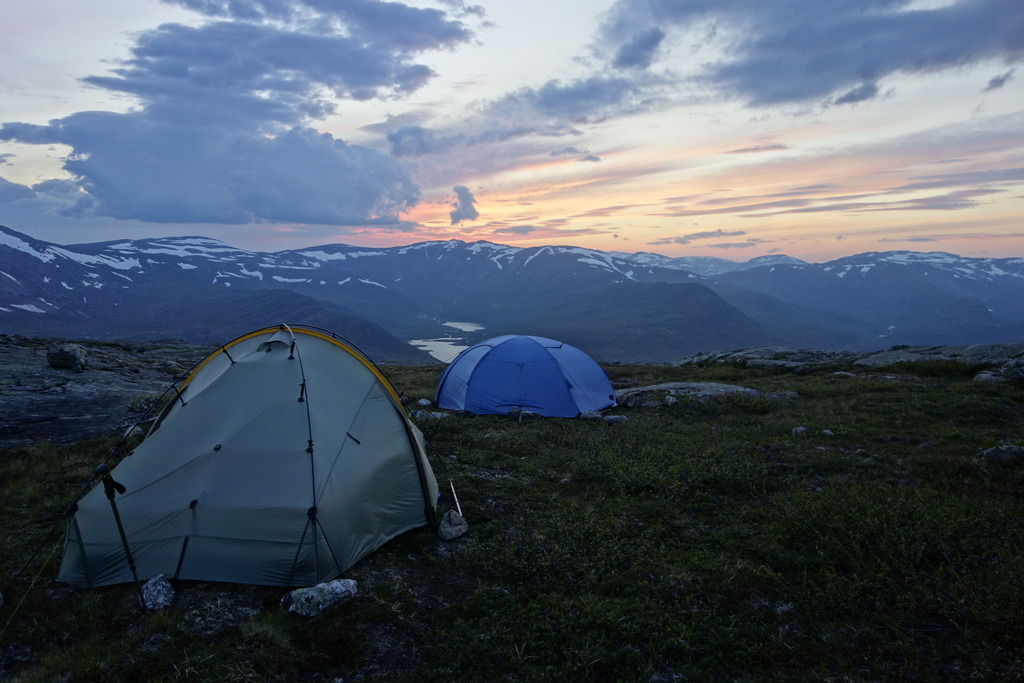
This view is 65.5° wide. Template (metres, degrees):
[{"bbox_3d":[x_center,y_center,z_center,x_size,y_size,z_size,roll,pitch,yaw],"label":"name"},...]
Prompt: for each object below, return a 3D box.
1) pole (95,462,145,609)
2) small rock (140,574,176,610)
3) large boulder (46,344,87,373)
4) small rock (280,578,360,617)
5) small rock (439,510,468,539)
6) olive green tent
[{"bbox_3d":[-1.410,0.719,2.905,0.085,0.570,0.050,-12,9,2],"label":"pole"},{"bbox_3d":[-1.326,0.939,2.980,0.125,0.130,0.110,-1,4,-17],"label":"small rock"},{"bbox_3d":[-8.380,0.300,15.000,0.760,0.500,0.600,-2,5,-29],"label":"large boulder"},{"bbox_3d":[-0.716,0.945,2.970,0.280,0.115,0.140,-2,4,-26],"label":"small rock"},{"bbox_3d":[-0.295,0.924,4.030,0.145,0.140,0.120,0,4,-6],"label":"small rock"},{"bbox_3d":[-1.270,0.440,4.380,1.680,1.090,2.250,0,3,2],"label":"olive green tent"}]

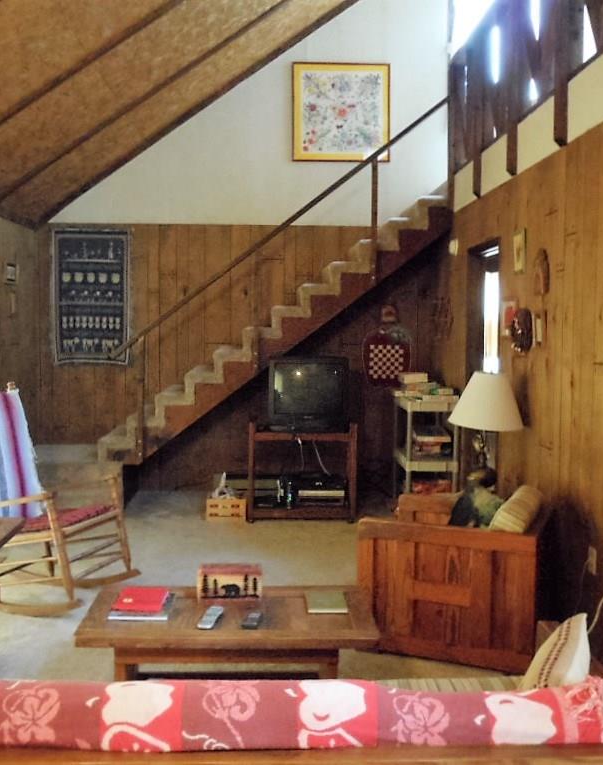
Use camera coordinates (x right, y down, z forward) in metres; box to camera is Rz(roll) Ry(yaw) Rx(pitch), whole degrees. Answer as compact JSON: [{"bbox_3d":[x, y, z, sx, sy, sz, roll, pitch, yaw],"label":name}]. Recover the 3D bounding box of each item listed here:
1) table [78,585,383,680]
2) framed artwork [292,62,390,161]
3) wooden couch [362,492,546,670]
[{"bbox_3d":[-0.276,1.079,3.064,1.090,0.420,0.550,0,4,0],"label":"table"},{"bbox_3d":[0.370,-2.489,7.363,0.911,0.894,0.030,0,3,-5],"label":"framed artwork"},{"bbox_3d":[0.733,0.873,3.769,0.780,0.660,0.690,1,3,21],"label":"wooden couch"}]

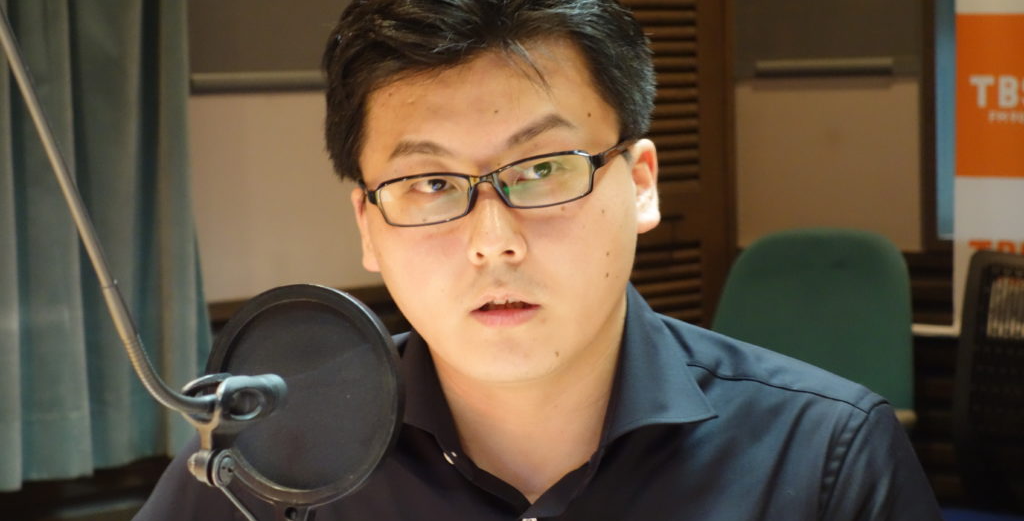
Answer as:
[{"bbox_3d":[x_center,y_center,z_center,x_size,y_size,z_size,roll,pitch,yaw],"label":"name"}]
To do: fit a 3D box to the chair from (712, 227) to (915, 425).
[{"bbox_3d":[0.453,0.419,5.032,0.570,0.910,0.570,1,5,32],"label":"chair"}]

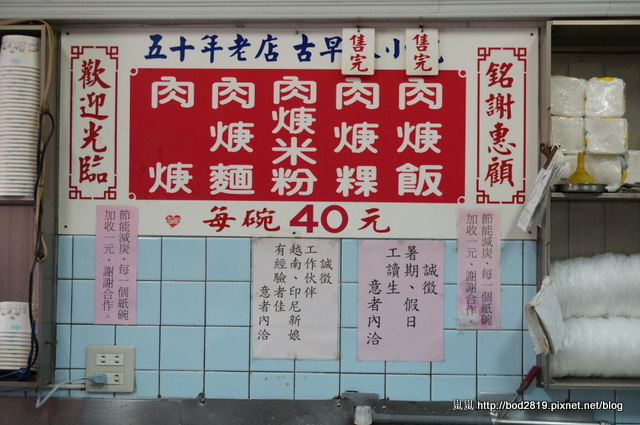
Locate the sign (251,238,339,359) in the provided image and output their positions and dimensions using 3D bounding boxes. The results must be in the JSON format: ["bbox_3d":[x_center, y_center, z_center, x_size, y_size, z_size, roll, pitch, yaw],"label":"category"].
[{"bbox_3d":[-0.059,0.213,2.240,0.216,0.299,0.010,1,-2,2],"label":"sign"}]

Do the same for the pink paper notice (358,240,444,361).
[{"bbox_3d":[0.201,0.217,2.231,0.210,0.296,0.010,1,-2,2],"label":"pink paper notice"}]

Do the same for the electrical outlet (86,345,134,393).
[{"bbox_3d":[-0.519,0.387,2.244,0.119,0.113,0.018,1,-2,2],"label":"electrical outlet"}]

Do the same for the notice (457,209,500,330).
[{"bbox_3d":[0.391,0.139,2.225,0.104,0.294,0.010,1,-2,2],"label":"notice"}]

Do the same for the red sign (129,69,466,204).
[{"bbox_3d":[-0.059,-0.193,2.247,0.834,0.328,0.020,1,-2,2],"label":"red sign"}]

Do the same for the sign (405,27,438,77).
[{"bbox_3d":[0.252,-0.396,2.235,0.079,0.115,0.010,1,-2,2],"label":"sign"}]

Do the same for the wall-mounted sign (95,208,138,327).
[{"bbox_3d":[-0.507,0.130,2.254,0.105,0.293,0.010,1,-2,2],"label":"wall-mounted sign"}]

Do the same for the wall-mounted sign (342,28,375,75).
[{"bbox_3d":[0.095,-0.398,2.240,0.079,0.115,0.010,1,-2,2],"label":"wall-mounted sign"}]

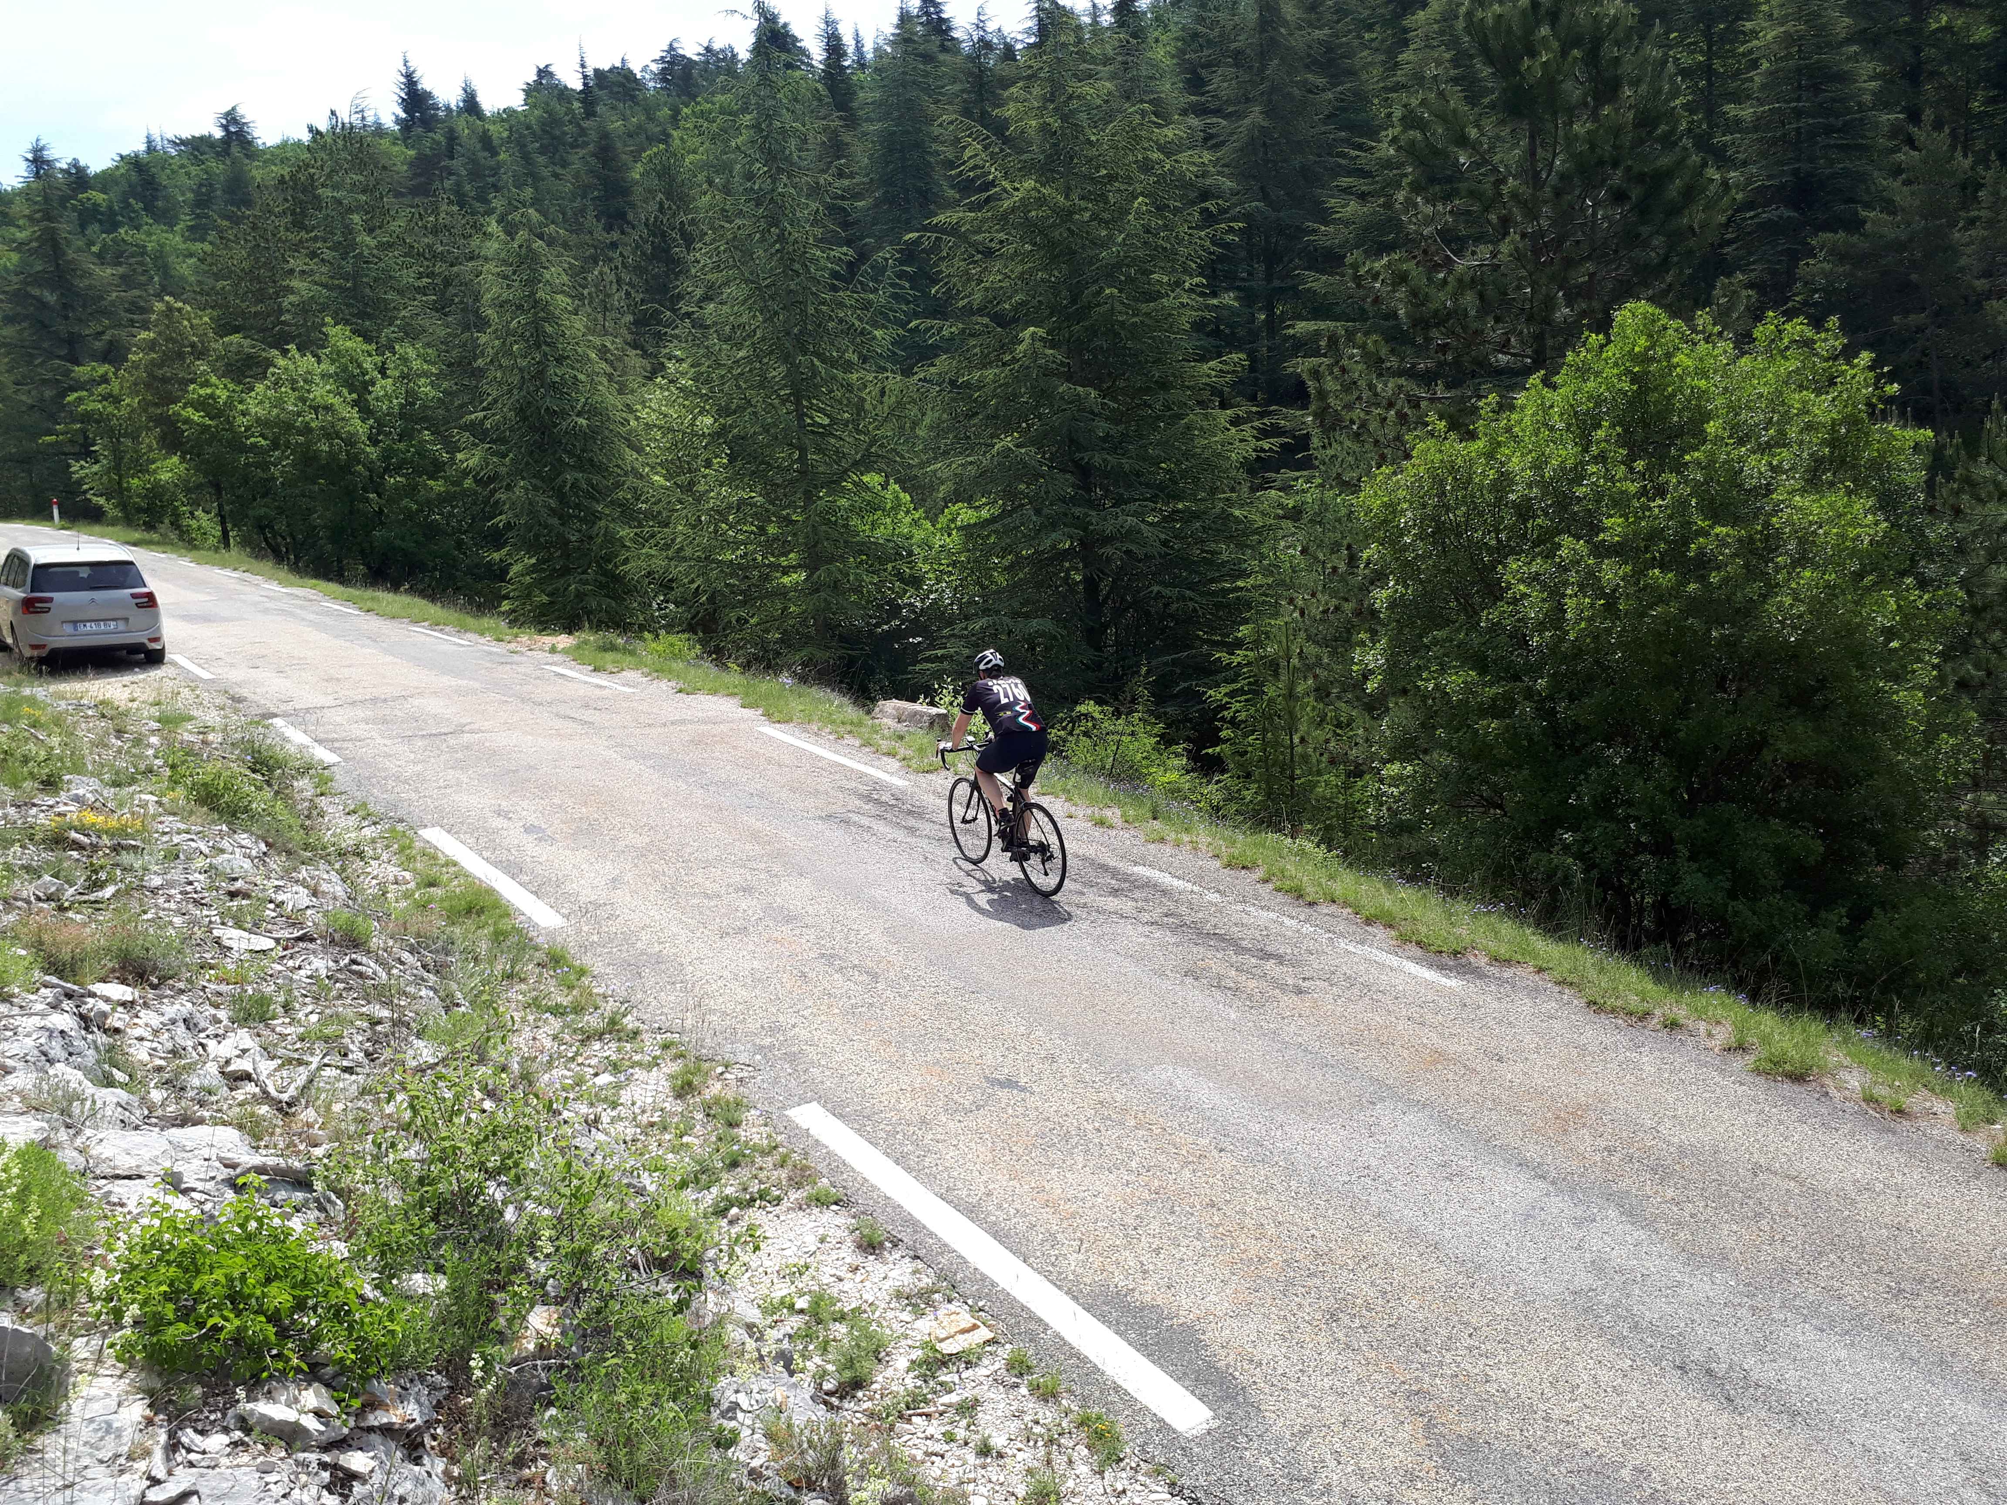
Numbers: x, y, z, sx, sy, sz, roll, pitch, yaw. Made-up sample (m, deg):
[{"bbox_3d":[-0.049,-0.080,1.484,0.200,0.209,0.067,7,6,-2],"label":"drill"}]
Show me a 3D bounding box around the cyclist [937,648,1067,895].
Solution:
[{"bbox_3d":[-0.028,0.111,11.494,0.480,1.670,1.680,-10,13,-30],"label":"cyclist"}]

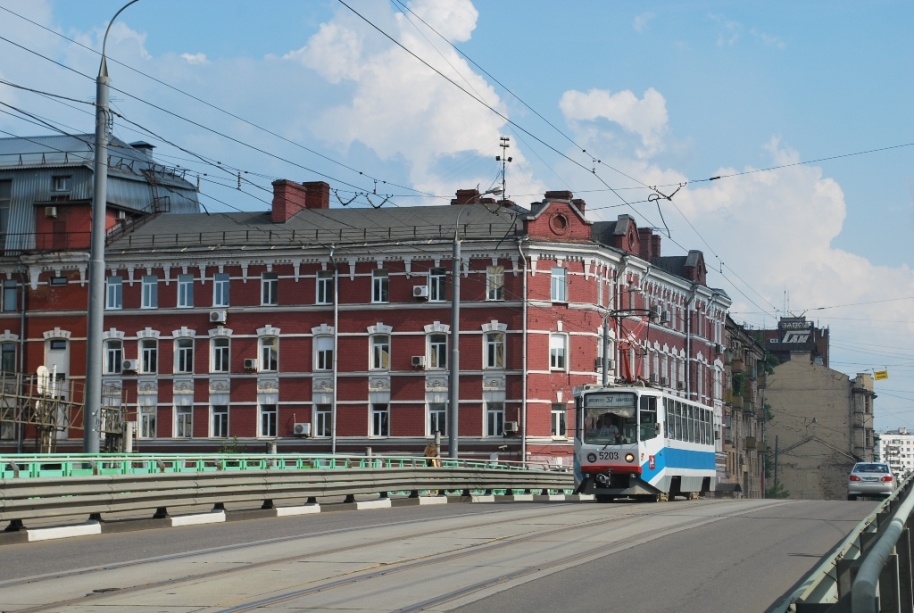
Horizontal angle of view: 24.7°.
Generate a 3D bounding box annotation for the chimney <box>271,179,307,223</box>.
[{"bbox_3d":[-8.849,-5.269,109.996,0.747,2.274,3.100,-1,-6,15],"label":"chimney"}]

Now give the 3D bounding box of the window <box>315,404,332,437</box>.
[{"bbox_3d":[-6.847,5.855,107.125,0.894,1.591,0.200,-1,-5,17],"label":"window"}]

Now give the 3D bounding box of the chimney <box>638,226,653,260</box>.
[{"bbox_3d":[12.955,-4.243,143.183,0.800,2.442,0.950,-2,-5,19],"label":"chimney"}]

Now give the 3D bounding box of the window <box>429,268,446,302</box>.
[{"bbox_3d":[-0.935,-1.037,102.059,0.896,1.694,0.200,-1,-6,15],"label":"window"}]

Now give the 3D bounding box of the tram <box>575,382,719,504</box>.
[{"bbox_3d":[5.900,4.247,63.562,2.500,3.250,15.100,-1,-5,14],"label":"tram"}]

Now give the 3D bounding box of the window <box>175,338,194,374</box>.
[{"bbox_3d":[-14.319,2.629,109.671,0.972,1.845,0.200,-1,-5,17],"label":"window"}]

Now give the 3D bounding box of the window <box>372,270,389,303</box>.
[{"bbox_3d":[-3.910,-1.025,106.879,0.835,1.597,0.200,-1,-5,17],"label":"window"}]

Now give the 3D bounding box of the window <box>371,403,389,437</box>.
[{"bbox_3d":[-3.938,5.757,106.259,0.887,1.680,0.200,-1,-5,17],"label":"window"}]

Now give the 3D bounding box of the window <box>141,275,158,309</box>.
[{"bbox_3d":[-15.635,-0.712,106.114,0.903,1.699,0.200,-1,-6,15],"label":"window"}]

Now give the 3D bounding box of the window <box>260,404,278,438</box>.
[{"bbox_3d":[-9.697,5.954,107.973,0.902,1.707,0.200,-1,-5,17],"label":"window"}]

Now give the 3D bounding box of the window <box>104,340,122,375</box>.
[{"bbox_3d":[-17.492,2.589,106.299,0.964,1.758,0.200,-1,-6,15],"label":"window"}]

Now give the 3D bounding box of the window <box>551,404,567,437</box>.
[{"bbox_3d":[5.117,5.786,104.939,0.869,1.659,0.200,3,-6,-28],"label":"window"}]

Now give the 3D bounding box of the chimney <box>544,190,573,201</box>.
[{"bbox_3d":[5.297,-5.296,107.897,1.266,1.215,0.900,-1,-6,15],"label":"chimney"}]

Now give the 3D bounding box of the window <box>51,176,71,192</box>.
[{"bbox_3d":[-21.547,-6.673,113.696,1.192,0.861,0.250,-1,-6,18],"label":"window"}]

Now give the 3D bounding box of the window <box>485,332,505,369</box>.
[{"bbox_3d":[1.895,2.212,104.833,0.926,1.763,0.200,-1,-5,17],"label":"window"}]

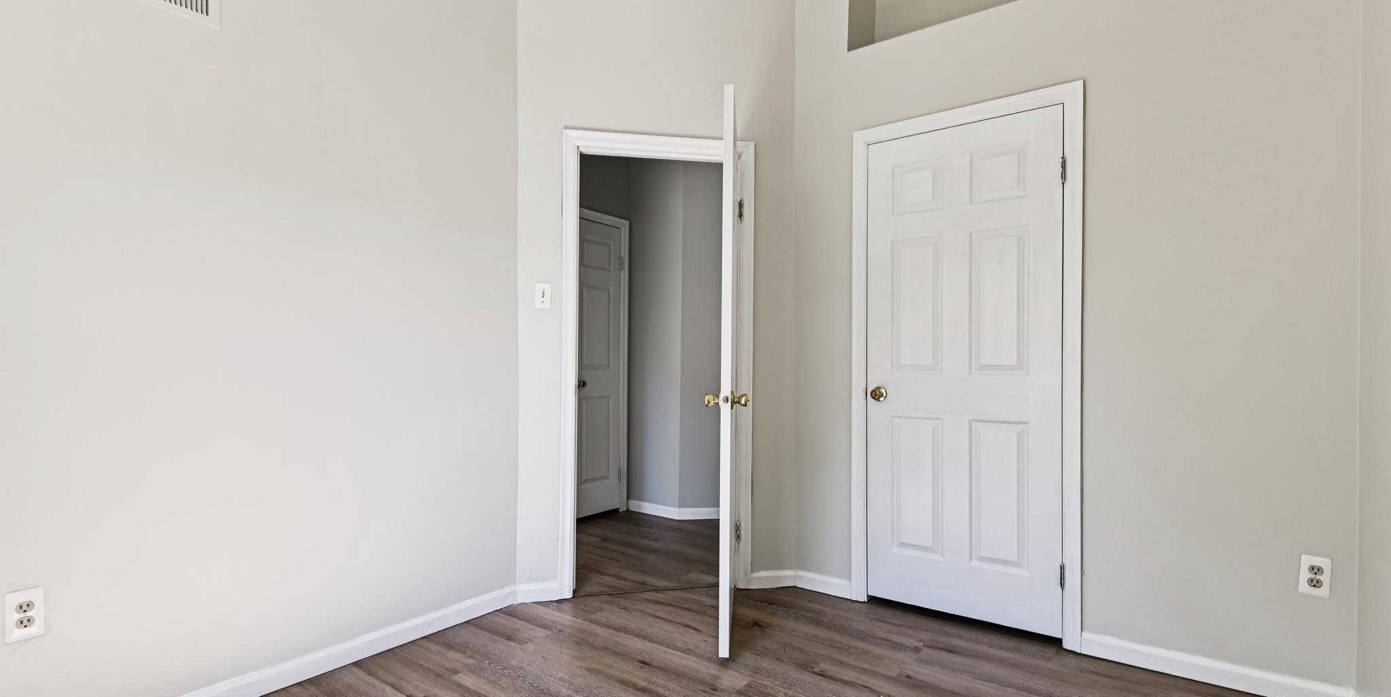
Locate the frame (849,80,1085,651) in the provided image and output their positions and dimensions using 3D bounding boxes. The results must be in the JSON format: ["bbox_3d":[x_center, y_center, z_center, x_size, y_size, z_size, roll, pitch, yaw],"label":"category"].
[{"bbox_3d":[1.085,0.072,2.560,0.880,2.108,0.120,0,-1,36],"label":"frame"}]

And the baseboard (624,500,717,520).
[{"bbox_3d":[-0.197,1.136,4.339,0.720,0.083,0.155,0,-1,22],"label":"baseboard"}]

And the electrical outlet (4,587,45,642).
[{"bbox_3d":[-1.709,0.680,1.575,0.009,0.118,0.070,0,-1,37],"label":"electrical outlet"}]

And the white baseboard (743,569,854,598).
[{"bbox_3d":[0.495,1.097,2.896,0.475,0.083,0.108,0,-1,16],"label":"white baseboard"}]

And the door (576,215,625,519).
[{"bbox_3d":[-0.696,0.137,4.327,0.040,2.030,0.465,0,-1,37],"label":"door"}]

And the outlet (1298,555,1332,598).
[{"bbox_3d":[1.921,0.708,1.913,0.070,0.117,0.009,0,-1,36],"label":"outlet"}]

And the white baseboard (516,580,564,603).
[{"bbox_3d":[-0.703,1.092,2.760,0.190,0.083,0.016,0,-1,-10],"label":"white baseboard"}]

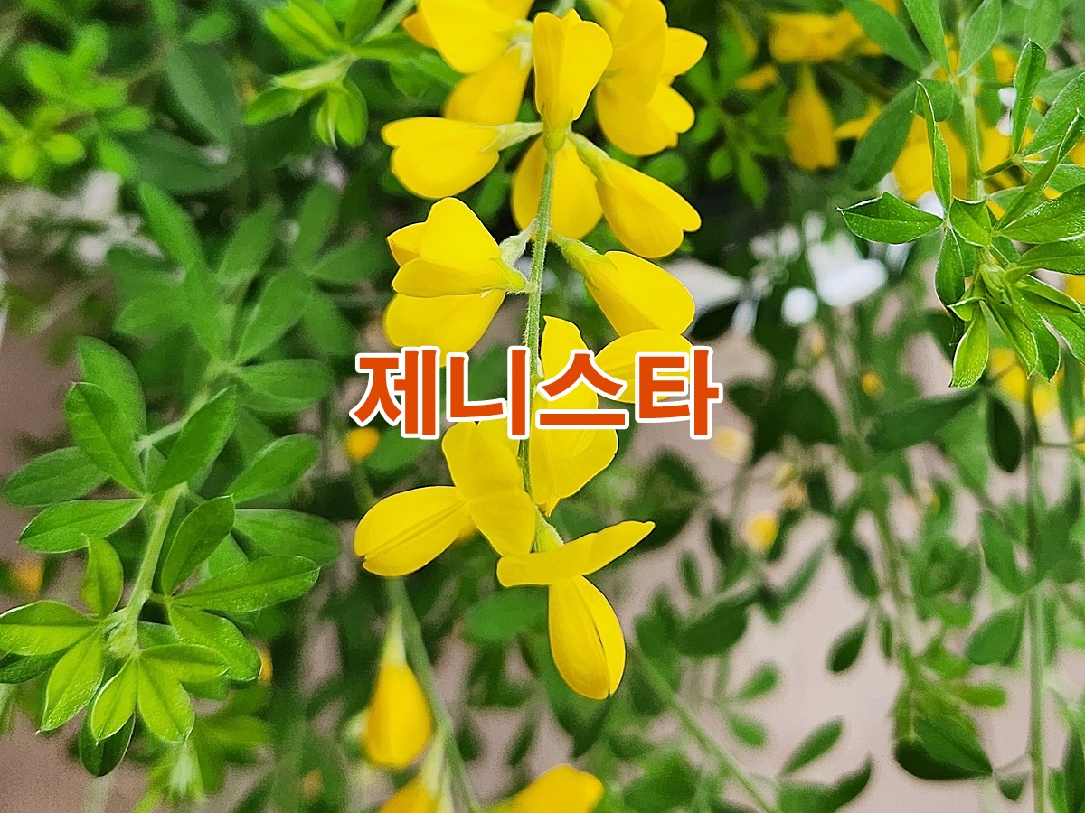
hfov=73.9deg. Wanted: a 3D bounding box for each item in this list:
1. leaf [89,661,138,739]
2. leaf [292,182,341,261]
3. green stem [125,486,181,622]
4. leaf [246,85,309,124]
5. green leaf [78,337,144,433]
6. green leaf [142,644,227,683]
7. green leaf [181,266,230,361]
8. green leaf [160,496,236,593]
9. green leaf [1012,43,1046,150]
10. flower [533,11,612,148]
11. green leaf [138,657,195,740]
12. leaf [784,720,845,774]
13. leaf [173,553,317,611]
[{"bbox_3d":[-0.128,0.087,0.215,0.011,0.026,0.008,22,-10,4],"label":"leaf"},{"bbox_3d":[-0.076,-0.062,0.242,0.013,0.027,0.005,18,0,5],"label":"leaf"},{"bbox_3d":[-0.088,0.033,0.165,0.004,0.030,0.004,11,-19,0],"label":"green stem"},{"bbox_3d":[-0.059,-0.067,0.160,0.016,0.006,0.002,-45,-11,-30],"label":"leaf"},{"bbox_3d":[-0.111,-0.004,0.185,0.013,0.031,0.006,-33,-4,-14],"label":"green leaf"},{"bbox_3d":[-0.059,0.042,0.118,0.017,0.002,0.006,5,57,17],"label":"green leaf"},{"bbox_3d":[-0.091,-0.026,0.194,0.010,0.030,0.003,-26,-15,0],"label":"green leaf"},{"bbox_3d":[-0.059,0.024,0.122,0.009,0.020,0.002,38,9,20],"label":"green leaf"},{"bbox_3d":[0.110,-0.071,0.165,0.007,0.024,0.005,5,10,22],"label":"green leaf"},{"bbox_3d":[0.004,-0.054,0.119,0.013,0.021,0.011,5,8,0],"label":"flower"},{"bbox_3d":[-0.081,0.062,0.153,0.009,0.021,0.003,-37,-14,-9],"label":"green leaf"},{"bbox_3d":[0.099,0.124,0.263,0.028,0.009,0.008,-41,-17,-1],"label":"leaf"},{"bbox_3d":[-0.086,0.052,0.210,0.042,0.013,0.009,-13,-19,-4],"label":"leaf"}]

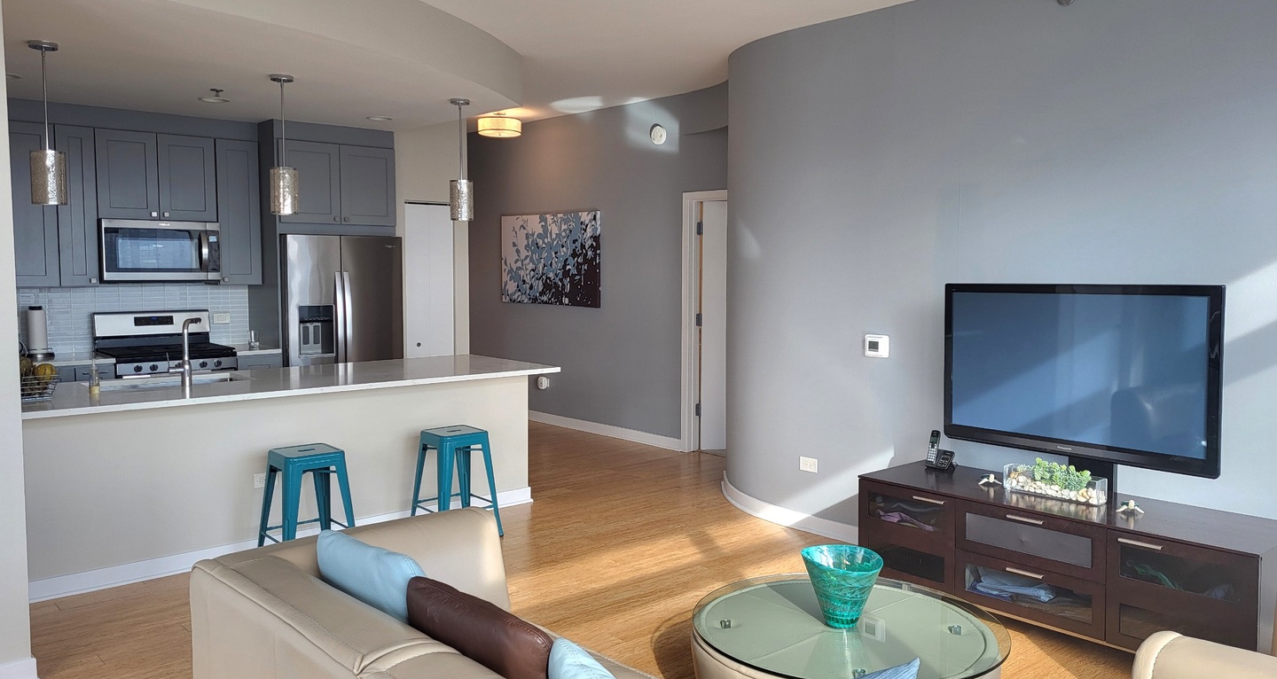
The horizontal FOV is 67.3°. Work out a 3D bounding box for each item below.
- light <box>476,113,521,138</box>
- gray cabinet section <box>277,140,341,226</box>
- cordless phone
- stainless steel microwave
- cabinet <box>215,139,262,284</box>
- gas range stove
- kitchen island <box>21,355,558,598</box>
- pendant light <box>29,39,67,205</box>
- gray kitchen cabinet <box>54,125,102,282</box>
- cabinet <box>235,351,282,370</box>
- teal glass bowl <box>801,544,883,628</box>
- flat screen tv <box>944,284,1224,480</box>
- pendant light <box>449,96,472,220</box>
[{"bbox_3d":[-1.298,-2.006,8.986,0.411,0.210,0.411,0,4,0],"label":"light"},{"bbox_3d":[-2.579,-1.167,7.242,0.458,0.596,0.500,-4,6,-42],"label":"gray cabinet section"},{"bbox_3d":[1.507,0.543,4.749,0.090,0.177,0.130,-3,5,-40],"label":"cordless phone"},{"bbox_3d":[-3.384,-0.609,6.761,0.758,0.430,0.400,-4,6,-42],"label":"stainless steel microwave"},{"bbox_3d":[-3.004,-0.927,7.087,0.308,1.038,0.333,-4,6,-42],"label":"cabinet"},{"bbox_3d":[-3.284,0.414,6.689,0.759,1.193,0.680,-4,6,-42],"label":"gas range stove"},{"bbox_3d":[-1.951,0.668,5.493,2.950,0.915,1.155,-4,6,-42],"label":"kitchen island"},{"bbox_3d":[-2.769,-1.009,4.486,0.144,0.765,0.144,-4,6,-42],"label":"pendant light"},{"bbox_3d":[-3.790,-0.878,6.419,0.232,1.045,0.330,-4,6,-42],"label":"gray kitchen cabinet"},{"bbox_3d":[-2.914,0.539,7.092,0.309,0.885,0.610,-4,6,-42],"label":"cabinet"},{"bbox_3d":[0.682,0.840,3.206,0.279,0.226,0.279,0,4,0],"label":"teal glass bowl"},{"bbox_3d":[1.894,0.133,4.191,0.090,0.735,1.200,-3,5,-39],"label":"flat screen tv"},{"bbox_3d":[-1.113,-1.122,6.027,0.144,0.765,0.144,0,4,0],"label":"pendant light"}]

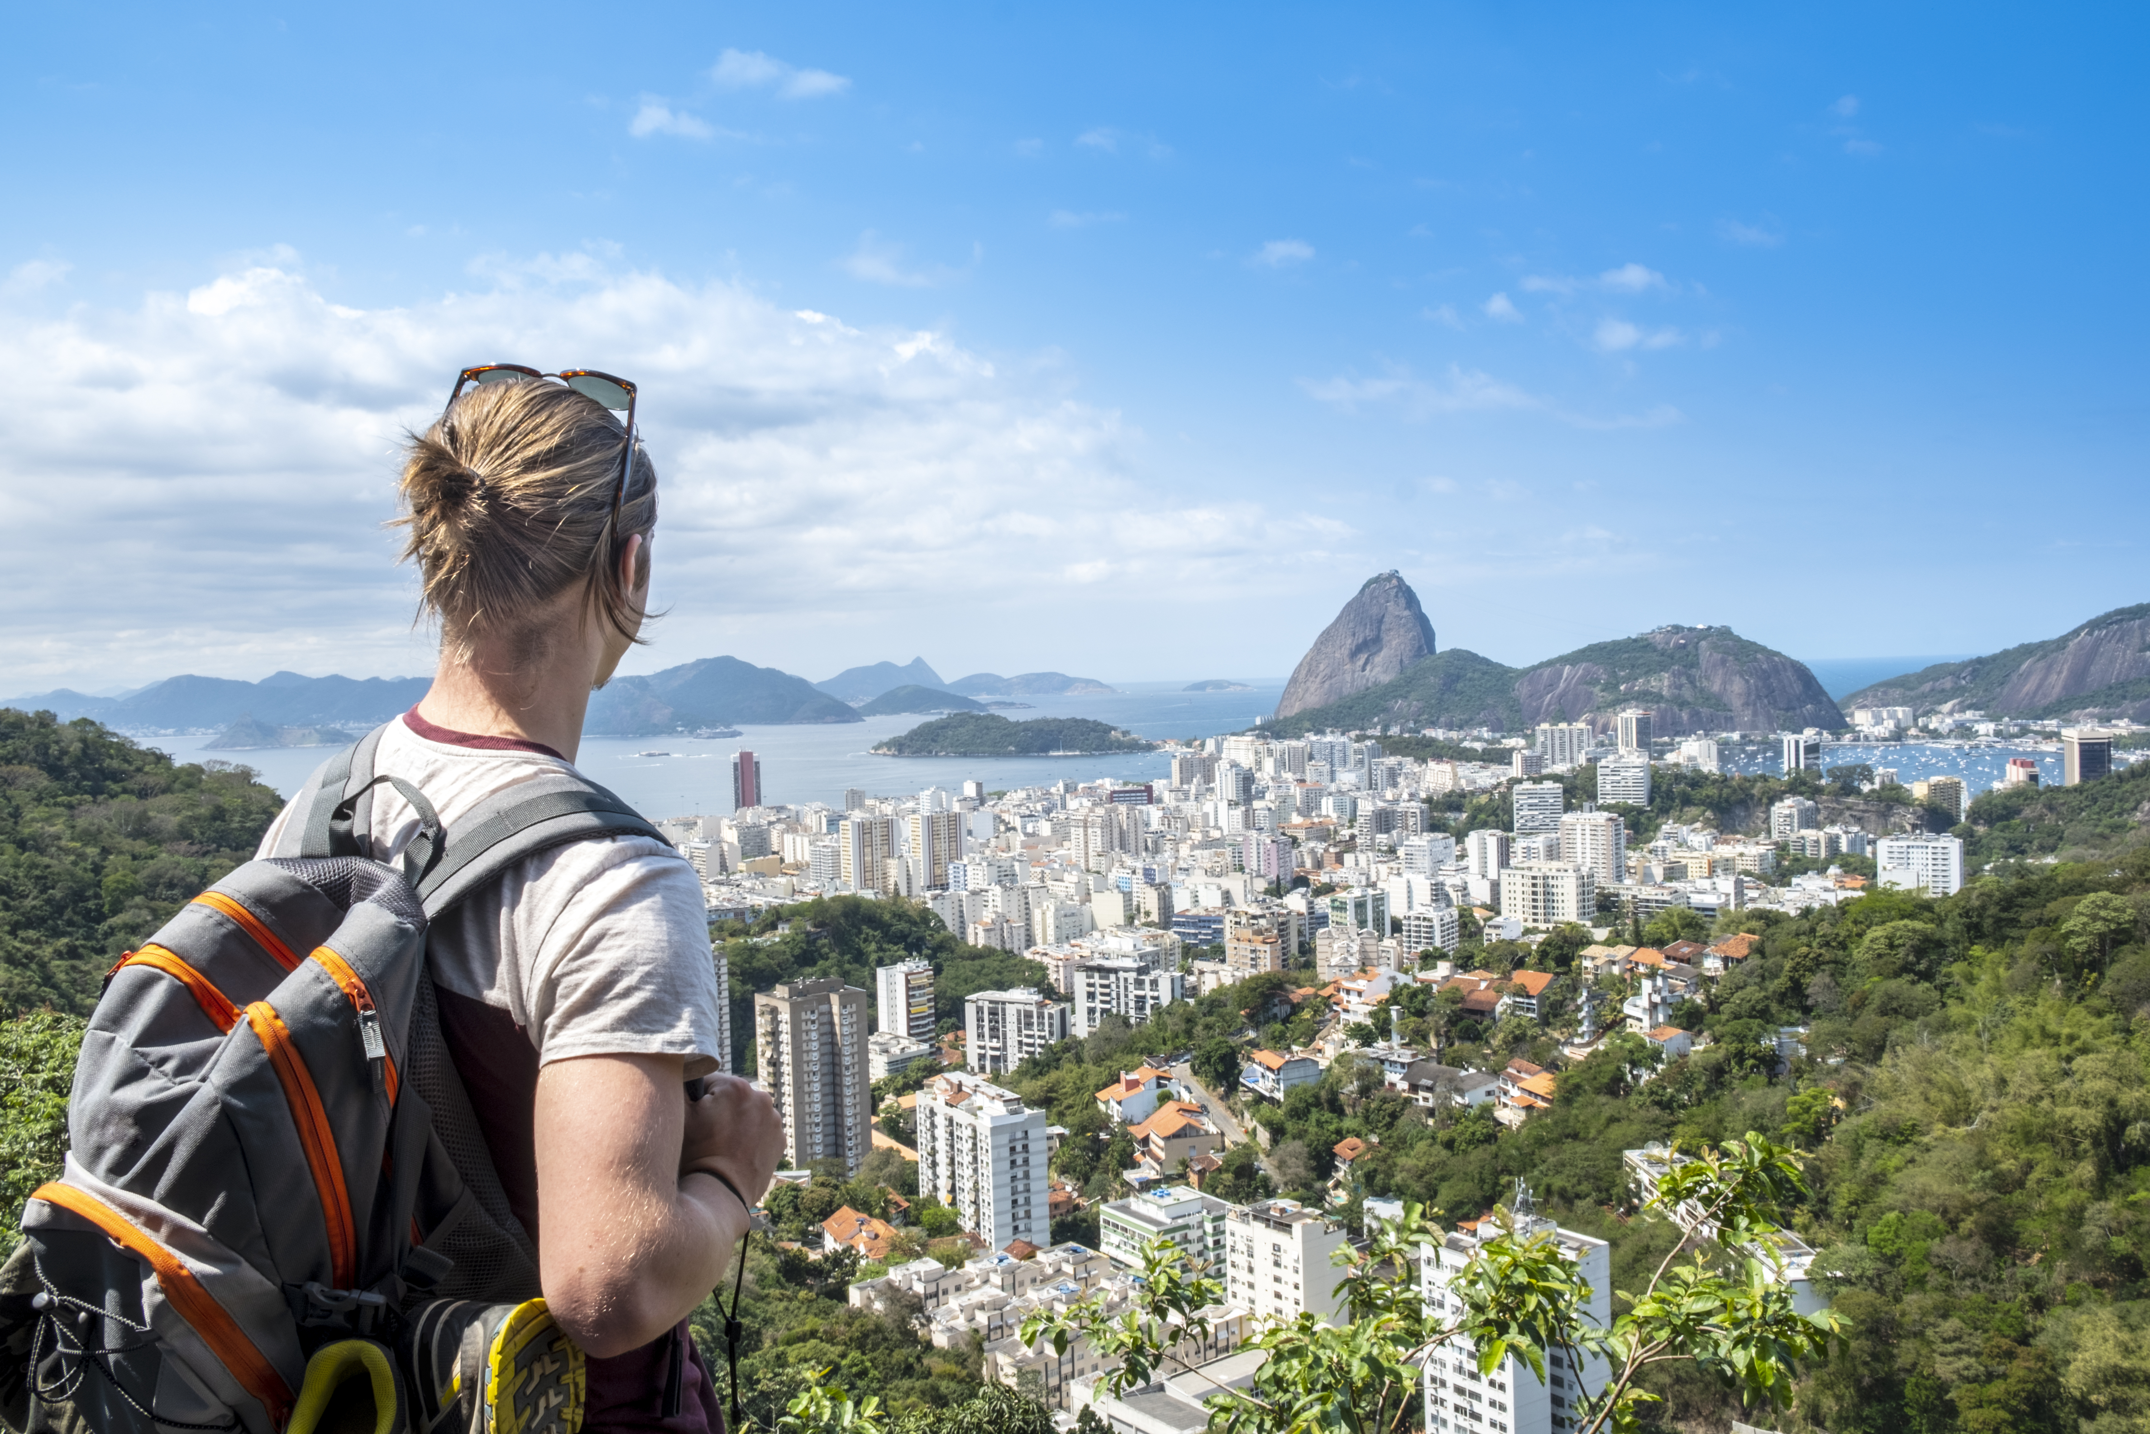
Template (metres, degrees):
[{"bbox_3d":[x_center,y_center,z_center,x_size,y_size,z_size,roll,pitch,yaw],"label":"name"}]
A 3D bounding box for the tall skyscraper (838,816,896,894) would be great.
[{"bbox_3d":[-146.100,99.570,1193.870,32.500,55.700,25.000,-3,2,-25],"label":"tall skyscraper"}]

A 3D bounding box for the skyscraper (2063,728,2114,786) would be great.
[{"bbox_3d":[948.540,49.310,1563.050,27.500,77.500,42.000,-2,2,14],"label":"skyscraper"}]

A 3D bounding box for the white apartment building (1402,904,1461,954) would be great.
[{"bbox_3d":[185.180,112.570,867.390,19.500,30.700,23.000,-1,2,40],"label":"white apartment building"}]

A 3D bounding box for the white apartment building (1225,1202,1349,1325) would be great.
[{"bbox_3d":[42.450,108.790,328.580,11.800,26.700,19.500,-3,2,-37],"label":"white apartment building"}]

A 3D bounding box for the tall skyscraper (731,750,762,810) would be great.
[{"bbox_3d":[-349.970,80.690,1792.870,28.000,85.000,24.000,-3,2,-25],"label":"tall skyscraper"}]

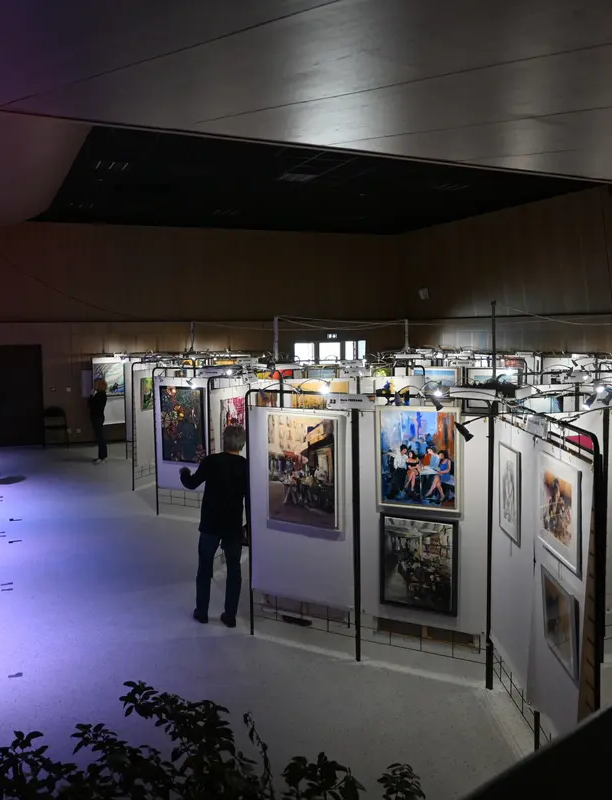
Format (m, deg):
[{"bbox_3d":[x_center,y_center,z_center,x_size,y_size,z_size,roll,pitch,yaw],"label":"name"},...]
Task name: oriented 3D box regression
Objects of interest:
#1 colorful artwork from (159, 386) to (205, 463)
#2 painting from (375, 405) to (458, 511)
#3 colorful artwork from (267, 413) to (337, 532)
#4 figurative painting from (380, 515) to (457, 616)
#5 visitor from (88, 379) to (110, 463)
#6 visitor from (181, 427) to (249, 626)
[{"bbox_3d":[-1.614,0.326,10.525,0.728,0.983,0.040,2,6,31],"label":"colorful artwork"},{"bbox_3d":[0.788,0.409,5.606,0.627,0.710,0.040,2,6,31],"label":"painting"},{"bbox_3d":[-0.020,0.535,6.108,0.636,0.849,0.040,2,6,31],"label":"colorful artwork"},{"bbox_3d":[0.800,1.160,5.665,0.584,0.671,0.040,2,6,31],"label":"figurative painting"},{"bbox_3d":[-4.007,0.391,15.505,0.420,1.618,0.460,-2,5,-18],"label":"visitor"},{"bbox_3d":[-0.776,1.051,6.805,0.600,1.686,0.420,-2,5,-17],"label":"visitor"}]

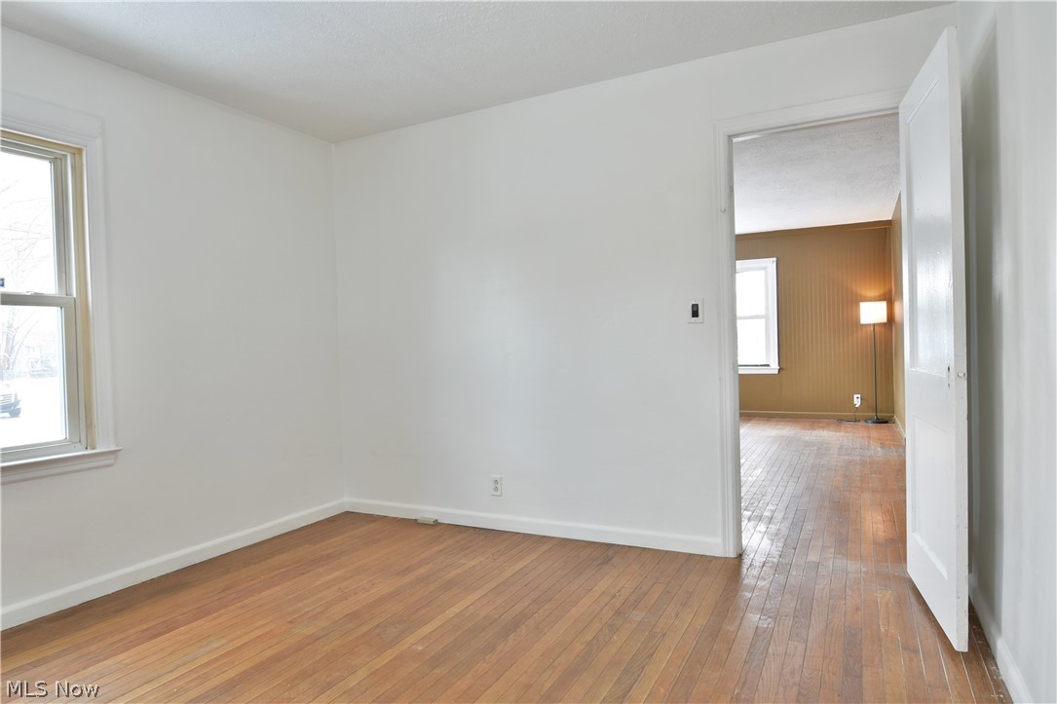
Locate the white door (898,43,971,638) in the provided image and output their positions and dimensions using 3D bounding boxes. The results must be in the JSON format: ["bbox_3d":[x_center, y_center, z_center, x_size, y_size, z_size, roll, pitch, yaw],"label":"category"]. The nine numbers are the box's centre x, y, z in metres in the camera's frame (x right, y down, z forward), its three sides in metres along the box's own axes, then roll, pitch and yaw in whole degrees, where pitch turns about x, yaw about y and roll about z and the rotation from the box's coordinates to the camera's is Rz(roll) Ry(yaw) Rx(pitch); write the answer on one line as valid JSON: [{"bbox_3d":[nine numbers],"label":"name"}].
[{"bbox_3d":[1.474,-0.041,2.266,0.035,1.965,0.706,-1,1,21],"label":"white door"}]

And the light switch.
[{"bbox_3d":[0.820,-0.200,3.015,0.073,0.116,0.012,-1,1,27],"label":"light switch"}]

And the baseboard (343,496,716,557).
[{"bbox_3d":[-0.134,0.975,3.537,2.411,0.093,0.018,-1,1,27],"label":"baseboard"}]

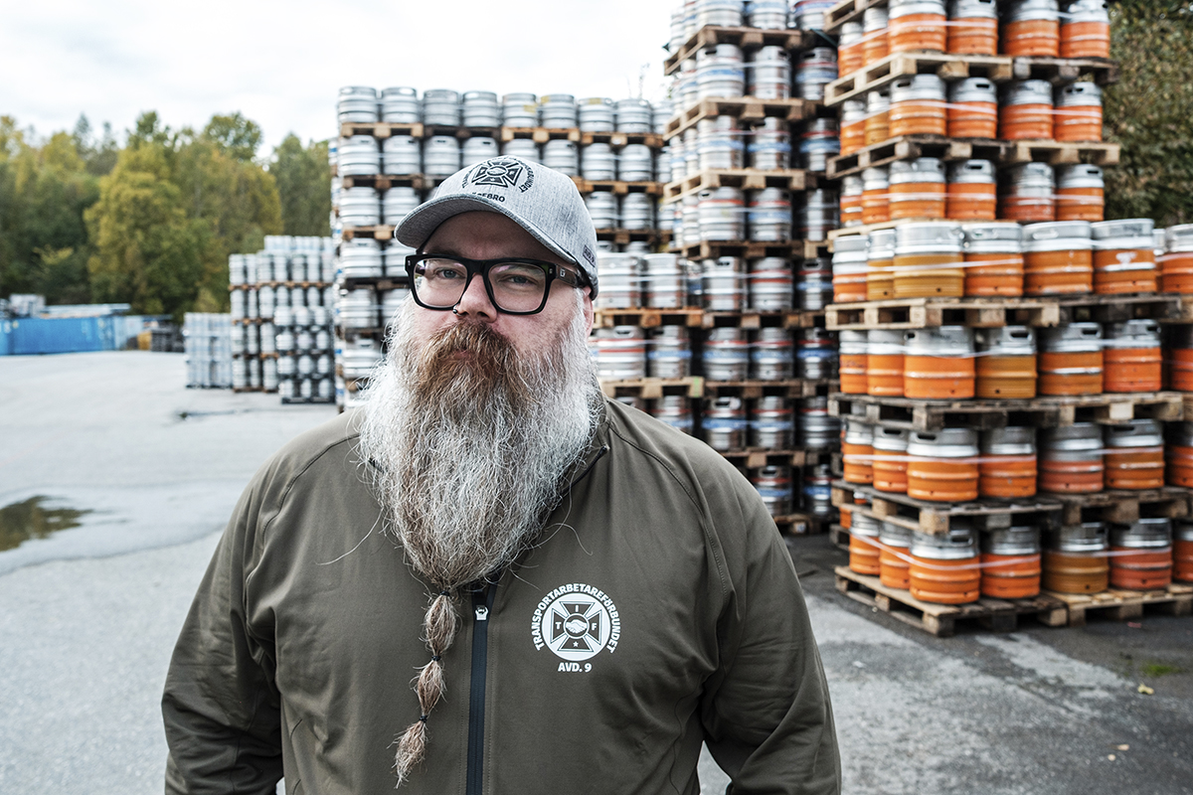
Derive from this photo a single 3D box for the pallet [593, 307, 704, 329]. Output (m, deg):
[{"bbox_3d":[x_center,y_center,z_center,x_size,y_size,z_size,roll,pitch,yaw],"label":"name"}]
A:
[{"bbox_3d":[0.280,-0.630,9.400,0.800,0.144,1.200,-1,3,-14],"label":"pallet"}]

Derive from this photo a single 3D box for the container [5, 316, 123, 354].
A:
[{"bbox_3d":[-37.259,-4.270,80.715,6.060,2.600,2.440,0,3,-4],"label":"container"}]

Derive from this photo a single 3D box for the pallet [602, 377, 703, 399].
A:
[{"bbox_3d":[0.280,-0.100,9.420,0.800,0.144,1.200,-1,3,-14],"label":"pallet"}]

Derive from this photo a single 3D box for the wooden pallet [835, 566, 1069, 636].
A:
[{"bbox_3d":[2.060,1.170,6.870,0.800,0.144,1.200,-1,3,-15],"label":"wooden pallet"}]

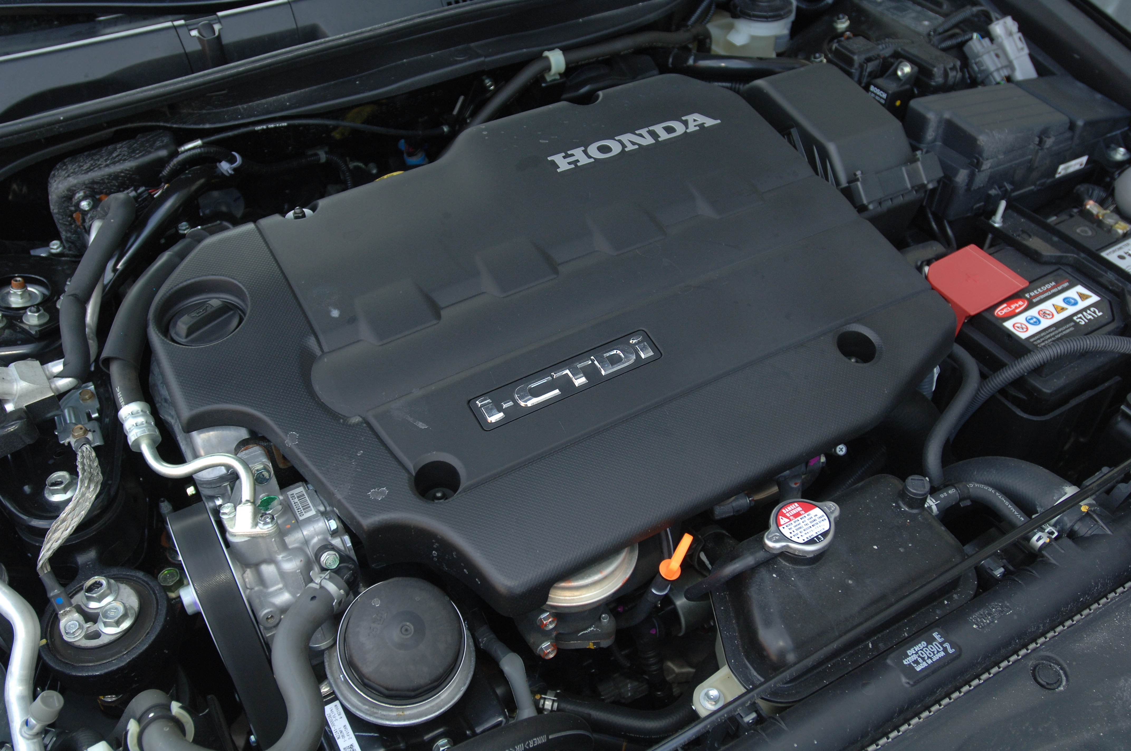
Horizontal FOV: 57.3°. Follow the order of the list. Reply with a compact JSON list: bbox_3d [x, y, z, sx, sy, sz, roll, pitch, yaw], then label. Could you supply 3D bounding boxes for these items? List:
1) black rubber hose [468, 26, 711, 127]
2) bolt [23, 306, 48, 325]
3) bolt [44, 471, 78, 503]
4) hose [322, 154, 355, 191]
[{"bbox_3d":[0.041,-0.410,1.389,0.405,0.080,0.040,-23,49,-23],"label":"black rubber hose"},{"bbox_3d":[-0.519,-0.059,1.014,0.024,0.015,0.024,-23,49,-23],"label":"bolt"},{"bbox_3d":[-0.416,0.093,0.855,0.025,0.015,0.025,-23,48,-20],"label":"bolt"},{"bbox_3d":[-0.272,-0.247,1.251,0.033,0.045,0.040,-23,49,-23],"label":"hose"}]

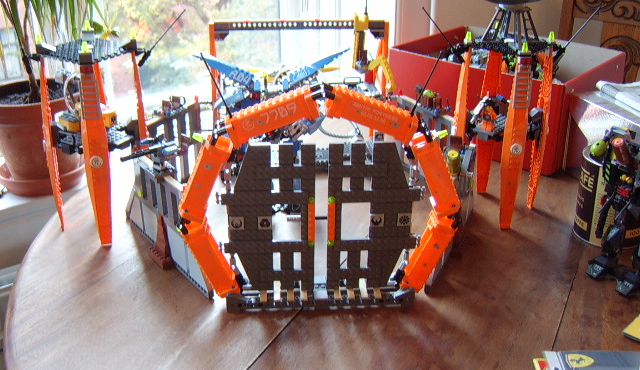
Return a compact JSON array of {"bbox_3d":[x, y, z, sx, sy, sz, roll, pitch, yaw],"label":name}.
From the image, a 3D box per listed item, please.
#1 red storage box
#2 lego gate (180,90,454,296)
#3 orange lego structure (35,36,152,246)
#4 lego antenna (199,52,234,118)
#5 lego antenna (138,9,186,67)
[{"bbox_3d":[0.353,-0.181,1.113,0.335,0.165,0.258,21,31,37],"label":"red storage box"},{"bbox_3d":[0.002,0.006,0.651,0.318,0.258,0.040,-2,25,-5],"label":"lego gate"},{"bbox_3d":[-0.316,-0.073,0.812,0.136,0.264,0.136,-7,26,-17],"label":"orange lego structure"},{"bbox_3d":[-0.107,-0.103,0.594,0.008,0.077,0.008,-22,22,6],"label":"lego antenna"},{"bbox_3d":[-0.213,-0.199,0.777,0.011,0.100,0.011,40,7,-23],"label":"lego antenna"}]

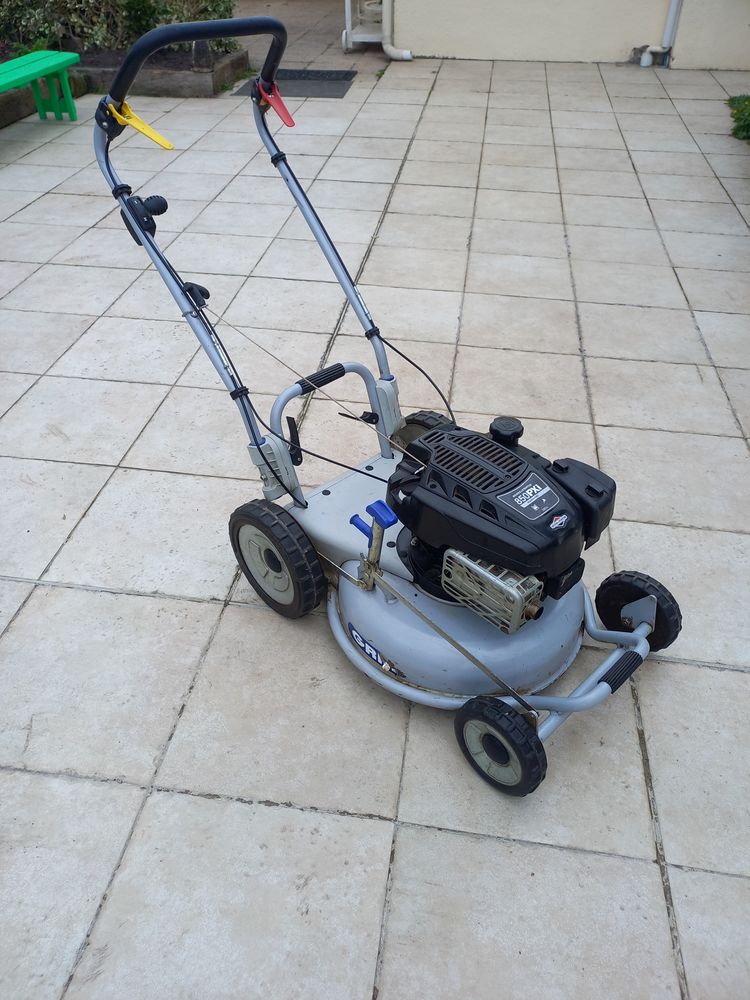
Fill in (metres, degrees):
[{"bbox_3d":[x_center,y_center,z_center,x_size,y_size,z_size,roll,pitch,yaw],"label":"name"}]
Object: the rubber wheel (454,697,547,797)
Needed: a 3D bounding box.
[{"bbox_3d":[0.225,0.442,1.301,0.051,0.184,0.184,-31,49,-32],"label":"rubber wheel"}]

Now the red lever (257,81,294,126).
[{"bbox_3d":[-0.210,-0.857,1.573,0.036,0.026,0.141,-18,70,-22],"label":"red lever"}]

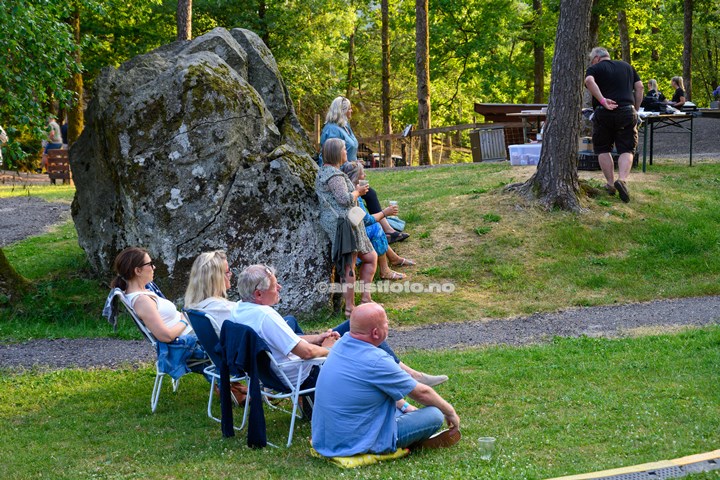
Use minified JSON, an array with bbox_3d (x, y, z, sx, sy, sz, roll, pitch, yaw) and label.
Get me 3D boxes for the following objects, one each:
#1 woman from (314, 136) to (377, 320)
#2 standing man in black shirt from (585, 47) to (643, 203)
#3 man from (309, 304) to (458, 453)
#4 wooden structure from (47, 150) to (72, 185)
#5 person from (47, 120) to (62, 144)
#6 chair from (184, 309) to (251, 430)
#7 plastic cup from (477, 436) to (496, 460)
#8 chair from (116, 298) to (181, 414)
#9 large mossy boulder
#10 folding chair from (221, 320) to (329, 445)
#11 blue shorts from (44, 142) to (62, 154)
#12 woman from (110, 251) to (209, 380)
[{"bbox_3d":[-0.125,-0.105,10.949,0.480,1.620,0.460,-2,6,-18],"label":"woman"},{"bbox_3d":[2.830,-1.306,13.387,0.630,1.720,0.550,-1,6,-13],"label":"standing man in black shirt"},{"bbox_3d":[0.125,0.758,7.026,0.780,0.850,0.680,-5,8,-38],"label":"man"},{"bbox_3d":[-6.200,-1.468,24.587,0.500,0.720,0.500,0,6,0],"label":"wooden structure"},{"bbox_3d":[-7.363,-2.316,28.500,0.700,1.320,0.500,2,6,21],"label":"person"},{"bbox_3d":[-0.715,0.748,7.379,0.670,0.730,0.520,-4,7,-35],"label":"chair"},{"bbox_3d":[0.695,1.143,6.563,0.095,0.115,0.095,0,6,0],"label":"plastic cup"},{"bbox_3d":[-1.210,0.706,7.776,0.680,0.730,0.520,-1,6,-11],"label":"chair"},{"bbox_3d":[-1.660,-0.830,12.484,2.700,2.770,2.600,0,6,0],"label":"large mossy boulder"},{"bbox_3d":[-0.480,0.807,7.313,0.640,0.730,0.550,-5,8,-36],"label":"folding chair"},{"bbox_3d":[-6.930,-2.039,26.939,0.480,0.260,0.400,0,6,0],"label":"blue shorts"},{"bbox_3d":[-1.140,0.557,7.761,0.930,1.030,0.500,-1,6,-10],"label":"woman"}]

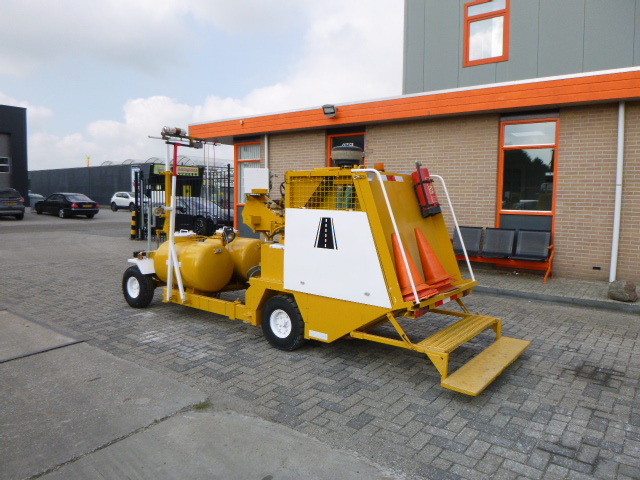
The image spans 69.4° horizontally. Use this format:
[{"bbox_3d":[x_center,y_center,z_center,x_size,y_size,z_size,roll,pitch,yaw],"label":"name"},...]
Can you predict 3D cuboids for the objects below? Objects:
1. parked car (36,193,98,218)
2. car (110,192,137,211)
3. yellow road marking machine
[{"bbox_3d":[-15.646,-2.107,28.434,5.000,1.450,1.860,5,7,38],"label":"parked car"},{"bbox_3d":[-15.045,-3.049,37.133,4.350,1.600,1.800,4,7,36],"label":"car"},{"bbox_3d":[-0.367,-0.136,5.076,4.780,2.220,1.390,5,7,38],"label":"yellow road marking machine"}]

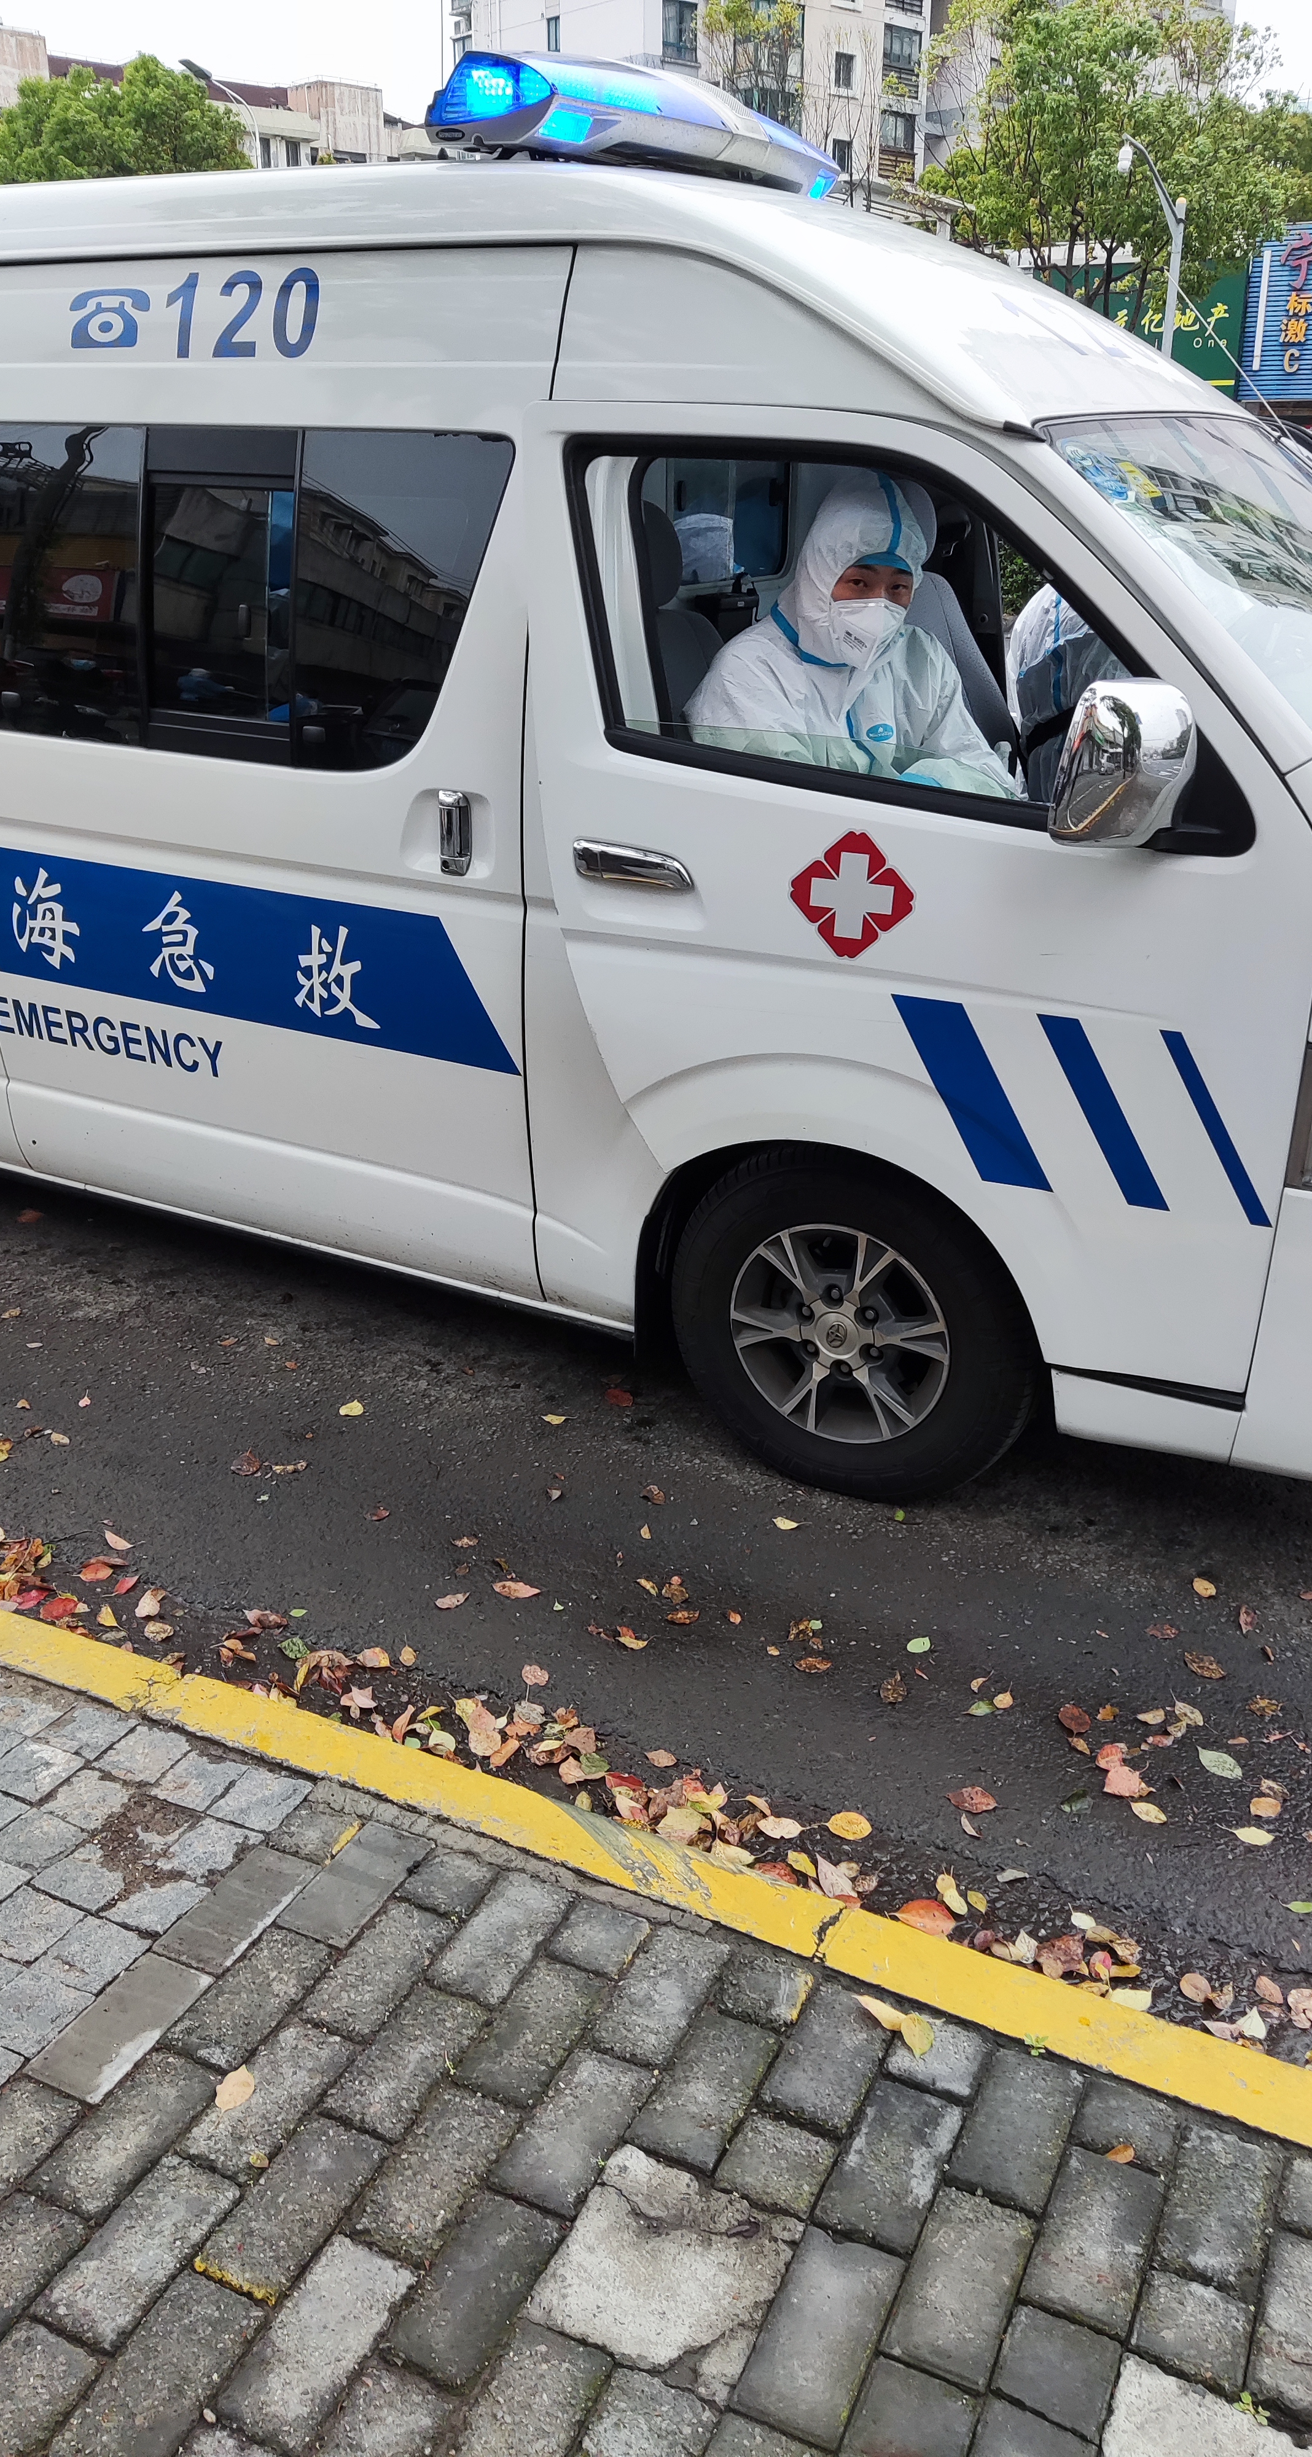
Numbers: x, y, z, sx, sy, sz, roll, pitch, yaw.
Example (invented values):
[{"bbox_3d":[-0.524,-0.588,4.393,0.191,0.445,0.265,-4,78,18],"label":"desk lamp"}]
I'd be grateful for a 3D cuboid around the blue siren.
[{"bbox_3d":[0.047,-2.087,3.382,0.335,0.175,1.260,13,27,25],"label":"blue siren"}]

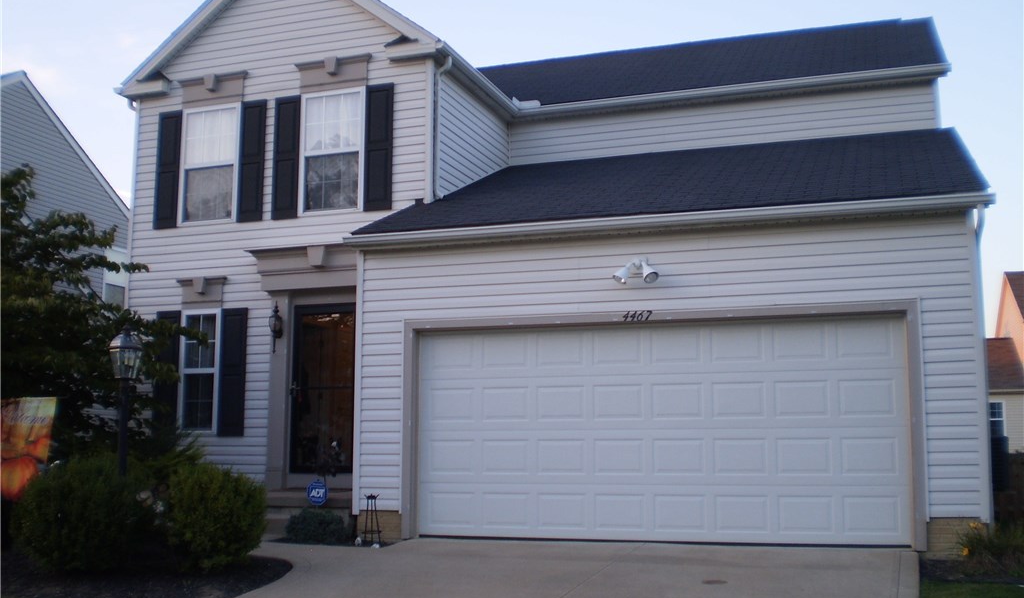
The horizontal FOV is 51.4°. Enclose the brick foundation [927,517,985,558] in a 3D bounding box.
[{"bbox_3d":[3.940,2.118,9.421,0.500,0.350,0.200,-3,-8,18],"label":"brick foundation"}]

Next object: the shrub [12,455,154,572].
[{"bbox_3d":[-3.915,1.923,9.728,1.280,1.030,1.180,-3,-8,18],"label":"shrub"}]

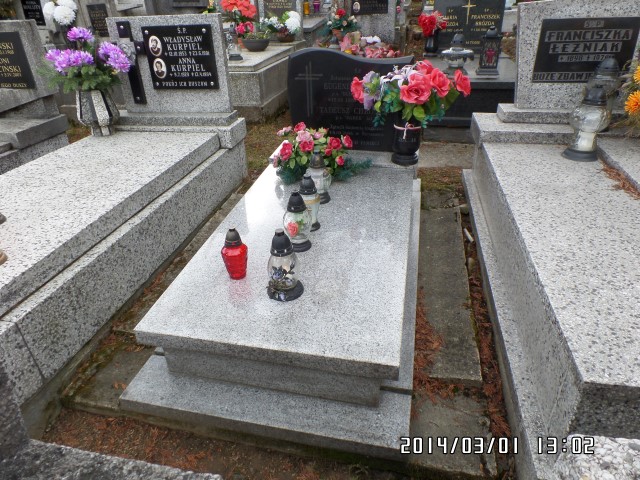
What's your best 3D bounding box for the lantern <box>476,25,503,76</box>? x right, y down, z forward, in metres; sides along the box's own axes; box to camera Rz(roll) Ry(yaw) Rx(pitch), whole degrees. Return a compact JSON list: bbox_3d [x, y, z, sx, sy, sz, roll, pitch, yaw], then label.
[{"bbox_3d":[1.589,-1.747,3.993,0.200,0.390,0.200,5,33,11],"label":"lantern"}]

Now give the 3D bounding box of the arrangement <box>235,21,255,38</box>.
[{"bbox_3d":[-0.940,-2.621,5.294,0.250,0.210,0.220,5,33,11],"label":"arrangement"}]

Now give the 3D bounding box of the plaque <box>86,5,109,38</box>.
[{"bbox_3d":[-2.939,-2.942,5.690,0.280,0.430,0.080,5,33,11],"label":"plaque"}]

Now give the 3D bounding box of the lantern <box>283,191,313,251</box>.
[{"bbox_3d":[-0.090,-0.083,1.805,0.123,0.256,0.123,-2,33,1],"label":"lantern"}]

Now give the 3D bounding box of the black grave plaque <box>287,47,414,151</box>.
[{"bbox_3d":[0.192,-0.908,2.783,0.790,0.630,0.090,5,33,12],"label":"black grave plaque"}]

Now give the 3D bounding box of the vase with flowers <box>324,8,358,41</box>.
[{"bbox_3d":[0.255,-2.555,5.040,0.400,0.360,0.340,5,33,11],"label":"vase with flowers"}]

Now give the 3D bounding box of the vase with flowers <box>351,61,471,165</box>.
[{"bbox_3d":[0.512,-0.734,2.482,0.640,0.570,0.450,5,33,11],"label":"vase with flowers"}]

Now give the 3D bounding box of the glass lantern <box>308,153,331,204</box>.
[{"bbox_3d":[0.000,-0.318,2.165,0.118,0.256,0.118,-2,33,1],"label":"glass lantern"}]

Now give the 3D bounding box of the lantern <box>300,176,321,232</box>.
[{"bbox_3d":[-0.040,-0.169,1.935,0.095,0.256,0.095,-2,33,1],"label":"lantern"}]

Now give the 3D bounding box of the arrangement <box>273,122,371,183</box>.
[{"bbox_3d":[0.008,-0.512,2.435,0.520,0.290,0.340,5,33,11],"label":"arrangement"}]

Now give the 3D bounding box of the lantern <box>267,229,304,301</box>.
[{"bbox_3d":[-0.137,0.079,1.556,0.130,0.256,0.130,5,33,11],"label":"lantern"}]

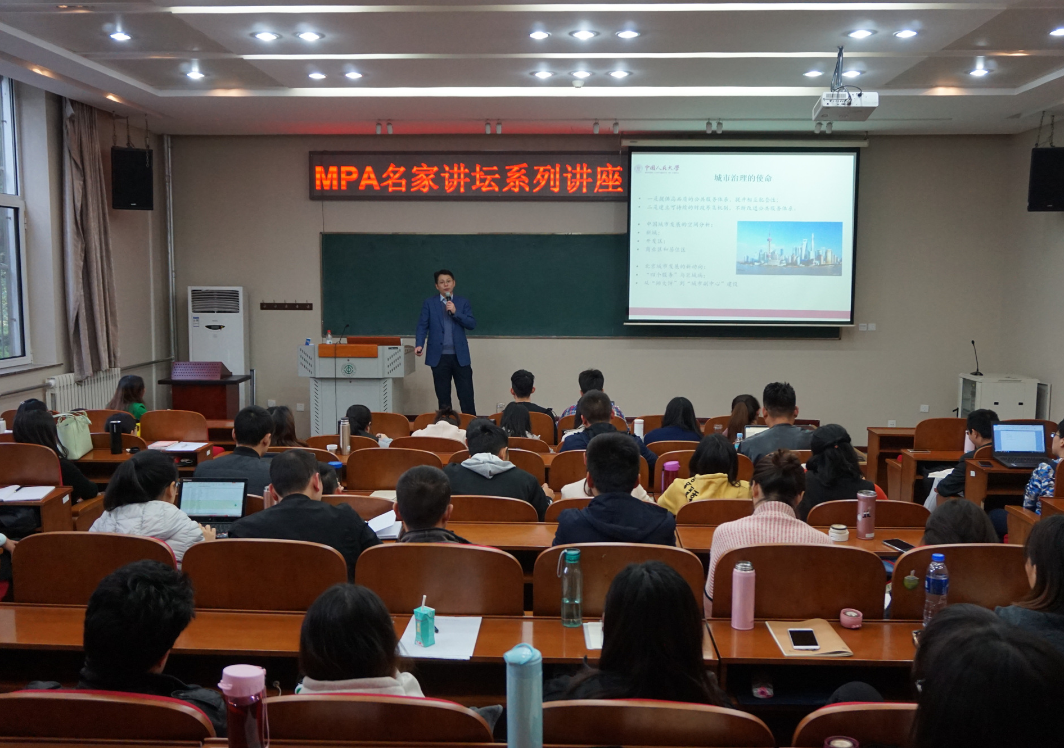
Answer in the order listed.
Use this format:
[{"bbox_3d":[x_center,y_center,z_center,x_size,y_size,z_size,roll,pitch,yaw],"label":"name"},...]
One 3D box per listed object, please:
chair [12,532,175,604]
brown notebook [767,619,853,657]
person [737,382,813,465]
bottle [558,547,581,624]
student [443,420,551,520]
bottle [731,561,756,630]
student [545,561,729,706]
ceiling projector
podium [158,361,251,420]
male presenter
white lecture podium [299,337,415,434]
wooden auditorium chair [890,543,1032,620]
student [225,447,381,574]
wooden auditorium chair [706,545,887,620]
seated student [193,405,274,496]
[{"bbox_3d":[-1.296,0.938,3.131,0.500,0.991,0.550,1,6,3],"label":"chair"},{"bbox_3d":[0.768,0.726,2.690,0.180,0.014,0.255,1,6,4],"label":"brown notebook"},{"bbox_3d":[1.339,0.667,5.463,0.490,1.265,0.720,1,6,3],"label":"person"},{"bbox_3d":[0.107,0.608,2.769,0.066,0.225,0.060,1,6,3],"label":"bottle"},{"bbox_3d":[-0.151,0.816,4.627,0.520,1.299,0.750,1,6,2],"label":"student"},{"bbox_3d":[0.601,0.629,2.753,0.064,0.189,0.064,1,6,3],"label":"bottle"},{"bbox_3d":[0.240,0.980,2.383,0.460,1.232,0.720,1,6,2],"label":"student"},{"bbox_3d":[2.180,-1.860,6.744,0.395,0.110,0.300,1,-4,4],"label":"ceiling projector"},{"bbox_3d":[-3.147,0.481,9.361,0.770,1.215,0.470,1,6,2],"label":"podium"},{"bbox_3d":[-0.867,-0.186,9.787,0.620,1.740,0.400,0,6,0],"label":"male presenter"},{"bbox_3d":[-1.810,0.150,10.148,1.074,1.064,0.730,0,6,2],"label":"white lecture podium"},{"bbox_3d":[1.391,1.001,3.319,0.540,1.006,0.560,1,6,2],"label":"wooden auditorium chair"},{"bbox_3d":[-0.773,0.829,3.467,0.520,1.142,0.750,1,6,6],"label":"student"},{"bbox_3d":[0.844,1.000,3.341,0.540,0.996,0.560,1,6,2],"label":"wooden auditorium chair"},{"bbox_3d":[-1.179,0.772,4.446,0.520,1.290,0.780,1,6,10],"label":"seated student"}]

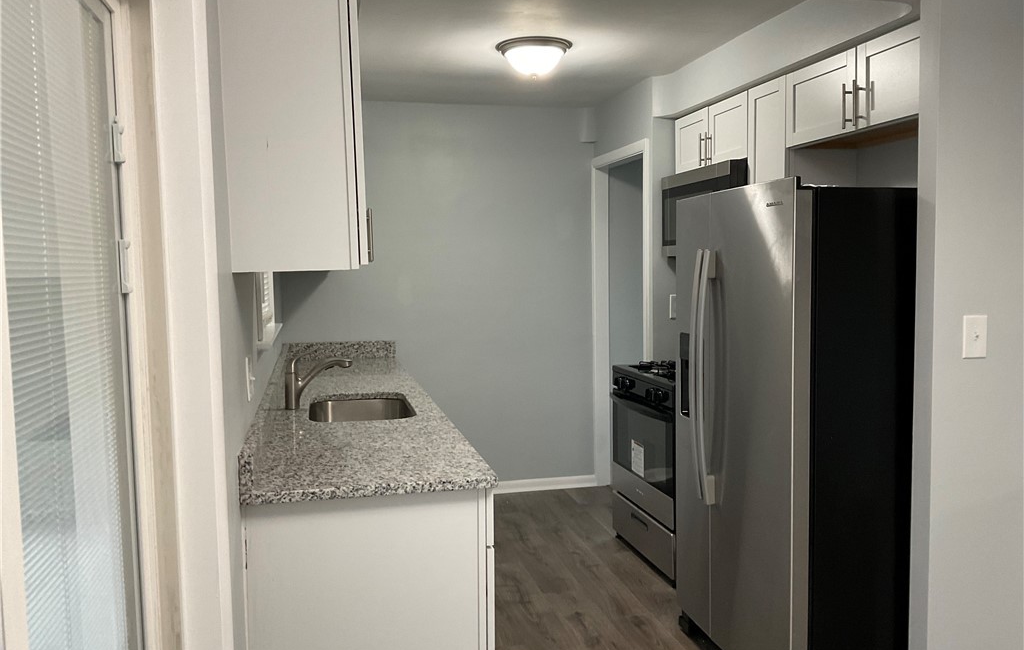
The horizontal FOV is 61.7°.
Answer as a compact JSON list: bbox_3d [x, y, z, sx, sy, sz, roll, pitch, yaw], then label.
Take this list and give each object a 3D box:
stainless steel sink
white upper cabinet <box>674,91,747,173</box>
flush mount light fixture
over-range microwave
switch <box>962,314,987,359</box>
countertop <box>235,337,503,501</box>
[{"bbox_3d":[-0.603,0.426,3.420,0.400,0.190,0.590,-2,4,-13],"label":"stainless steel sink"},{"bbox_3d":[1.095,-0.897,4.118,0.325,0.298,0.768,-2,4,-13],"label":"white upper cabinet"},{"bbox_3d":[0.102,-1.182,3.871,0.356,0.145,0.356,-1,4,0],"label":"flush mount light fixture"},{"bbox_3d":[1.062,-0.539,4.134,0.404,0.415,0.762,-2,4,-13],"label":"over-range microwave"},{"bbox_3d":[1.317,0.034,2.434,0.080,0.123,0.014,-2,4,-13],"label":"switch"},{"bbox_3d":[-0.688,0.272,3.643,0.637,0.130,3.090,-2,4,-13],"label":"countertop"}]

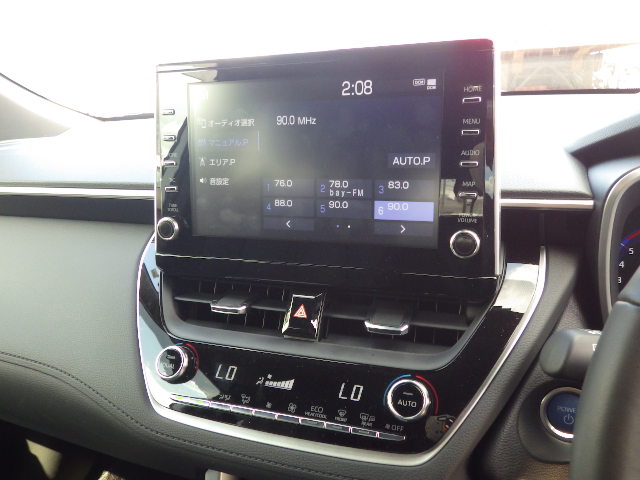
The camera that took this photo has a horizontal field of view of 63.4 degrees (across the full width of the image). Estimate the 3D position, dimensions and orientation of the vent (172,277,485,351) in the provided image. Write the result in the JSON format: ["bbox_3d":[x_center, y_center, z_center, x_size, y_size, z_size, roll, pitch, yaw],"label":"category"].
[{"bbox_3d":[-0.004,0.053,0.412,0.249,0.046,0.040,3,3,19],"label":"vent"}]

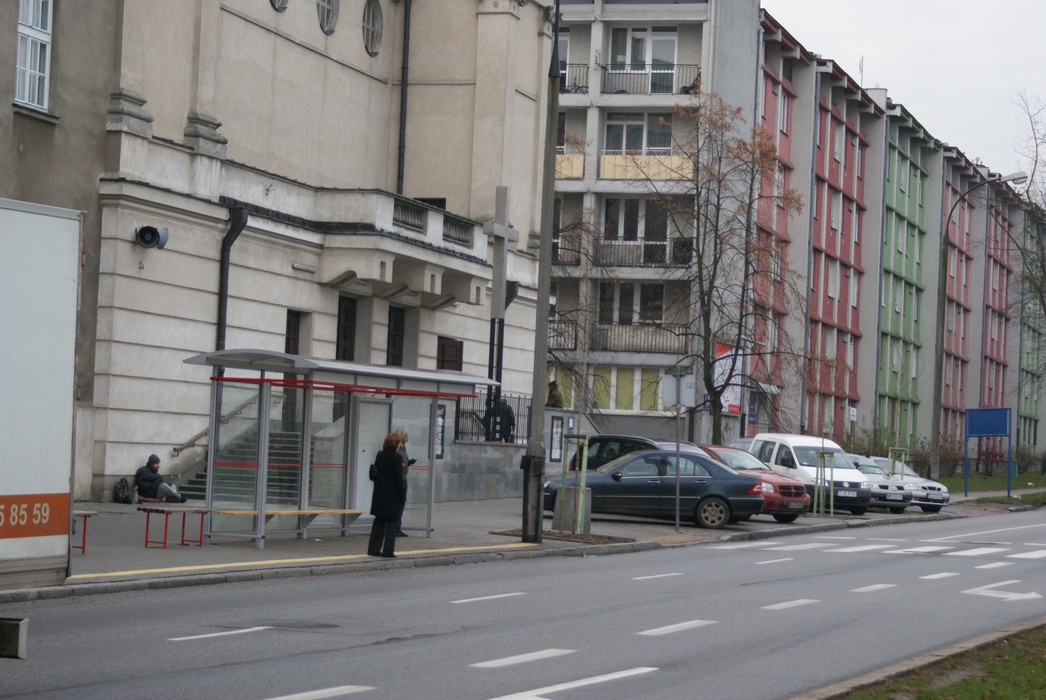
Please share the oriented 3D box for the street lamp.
[{"bbox_3d":[12.504,-0.298,65.765,2.400,9.300,0.350,2,-2,18],"label":"street lamp"}]

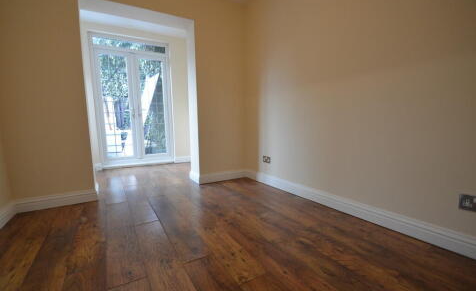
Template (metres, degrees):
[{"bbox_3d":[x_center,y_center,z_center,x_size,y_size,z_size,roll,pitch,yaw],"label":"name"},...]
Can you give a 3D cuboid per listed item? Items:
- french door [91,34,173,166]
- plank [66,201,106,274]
[{"bbox_3d":[-1.938,-0.784,3.760,1.240,2.300,0.090,-5,8,-28],"label":"french door"},{"bbox_3d":[-1.236,0.679,1.692,0.191,0.018,1.225,-5,8,-33],"label":"plank"}]

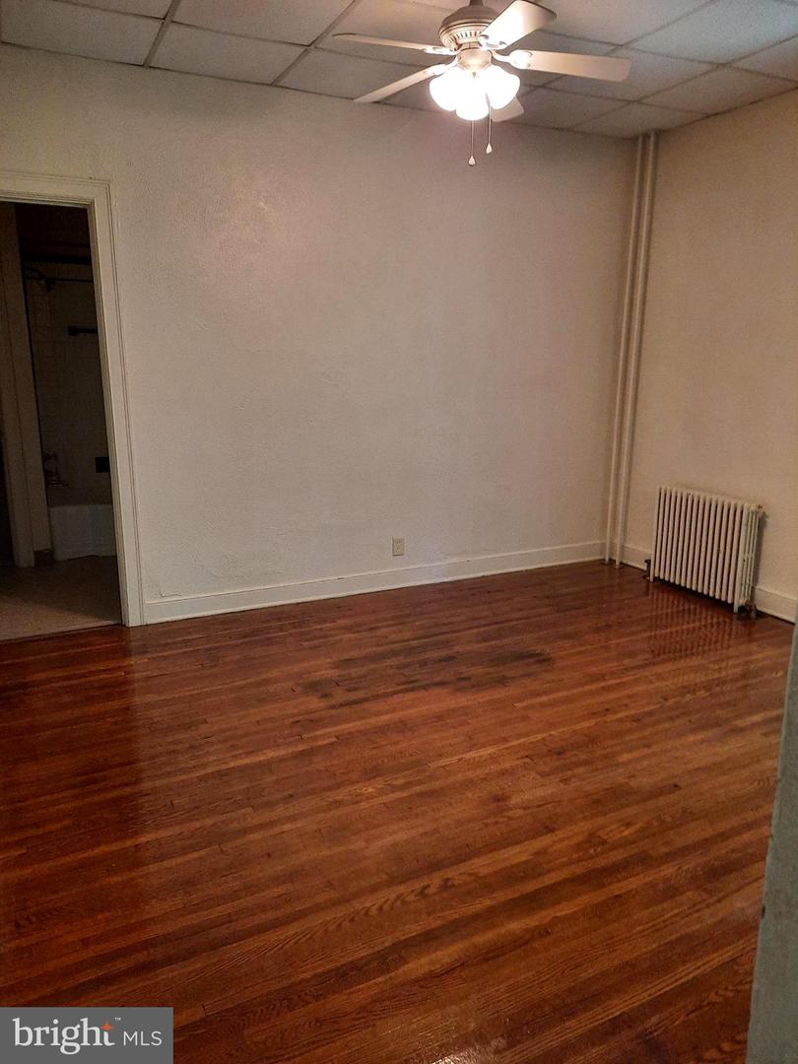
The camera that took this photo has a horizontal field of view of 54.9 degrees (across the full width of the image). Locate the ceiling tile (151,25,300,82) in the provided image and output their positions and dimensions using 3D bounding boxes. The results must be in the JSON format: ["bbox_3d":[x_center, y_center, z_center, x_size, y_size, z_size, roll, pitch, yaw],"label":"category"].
[{"bbox_3d":[-0.782,-2.174,3.500,0.600,0.020,0.570,-6,15,-25],"label":"ceiling tile"}]

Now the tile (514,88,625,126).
[{"bbox_3d":[0.869,-2.352,4.263,0.600,0.020,0.570,-6,15,-25],"label":"tile"}]

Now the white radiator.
[{"bbox_3d":[1.816,0.084,4.621,0.120,0.625,0.700,-6,15,-25],"label":"white radiator"}]

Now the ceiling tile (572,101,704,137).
[{"bbox_3d":[1.384,-2.406,4.495,0.530,0.020,0.570,-6,15,-25],"label":"ceiling tile"}]

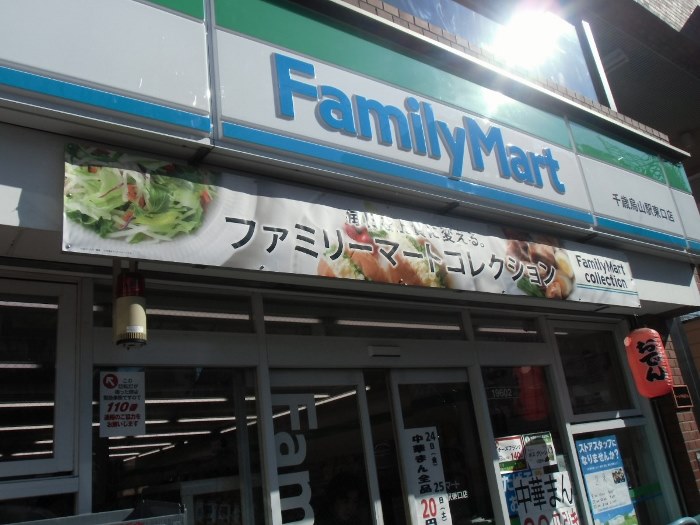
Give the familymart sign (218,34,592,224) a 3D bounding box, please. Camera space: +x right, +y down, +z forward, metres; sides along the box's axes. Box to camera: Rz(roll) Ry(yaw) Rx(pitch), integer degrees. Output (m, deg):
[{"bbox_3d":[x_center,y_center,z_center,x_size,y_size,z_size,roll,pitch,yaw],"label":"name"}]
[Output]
[{"bbox_3d":[0.641,-0.770,4.129,3.291,0.690,0.140,7,-23,-36],"label":"familymart sign"}]

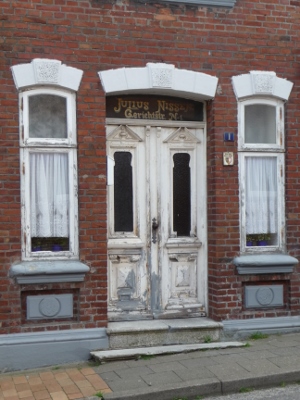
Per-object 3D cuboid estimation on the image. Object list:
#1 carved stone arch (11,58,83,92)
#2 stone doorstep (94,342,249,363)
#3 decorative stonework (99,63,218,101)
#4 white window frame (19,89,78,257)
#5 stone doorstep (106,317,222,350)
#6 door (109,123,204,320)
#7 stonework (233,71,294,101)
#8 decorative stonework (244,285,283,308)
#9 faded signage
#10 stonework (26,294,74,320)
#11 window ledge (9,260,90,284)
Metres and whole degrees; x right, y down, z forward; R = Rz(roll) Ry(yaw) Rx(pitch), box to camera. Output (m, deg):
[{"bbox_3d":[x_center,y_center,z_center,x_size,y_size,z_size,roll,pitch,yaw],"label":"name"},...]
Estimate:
[{"bbox_3d":[-0.989,-1.191,6.887,0.677,0.303,0.140,0,-2,-18],"label":"carved stone arch"},{"bbox_3d":[0.195,1.478,6.951,1.520,0.073,0.310,0,-2,-18],"label":"stone doorstep"},{"bbox_3d":[0.073,-1.197,7.268,1.253,0.341,0.210,0,-2,-18],"label":"decorative stonework"},{"bbox_3d":[-0.982,-0.251,6.929,0.561,1.661,0.090,0,-2,-18],"label":"white window frame"},{"bbox_3d":[0.111,1.331,7.223,1.220,0.212,0.330,0,-2,-18],"label":"stone doorstep"},{"bbox_3d":[0.048,0.228,7.426,1.142,2.000,0.090,0,-2,-18],"label":"door"},{"bbox_3d":[1.177,-1.202,7.588,0.701,0.297,0.140,0,-2,-18],"label":"stonework"},{"bbox_3d":[1.204,1.011,7.544,0.446,0.229,0.050,0,-2,-18],"label":"decorative stonework"},{"bbox_3d":[0.033,-0.959,7.452,1.106,0.259,0.040,0,-2,-18],"label":"faded signage"},{"bbox_3d":[-0.962,1.017,6.844,0.450,0.229,0.050,0,-2,-18],"label":"stonework"},{"bbox_3d":[-0.947,0.683,6.801,0.770,0.213,0.160,0,-2,-18],"label":"window ledge"}]

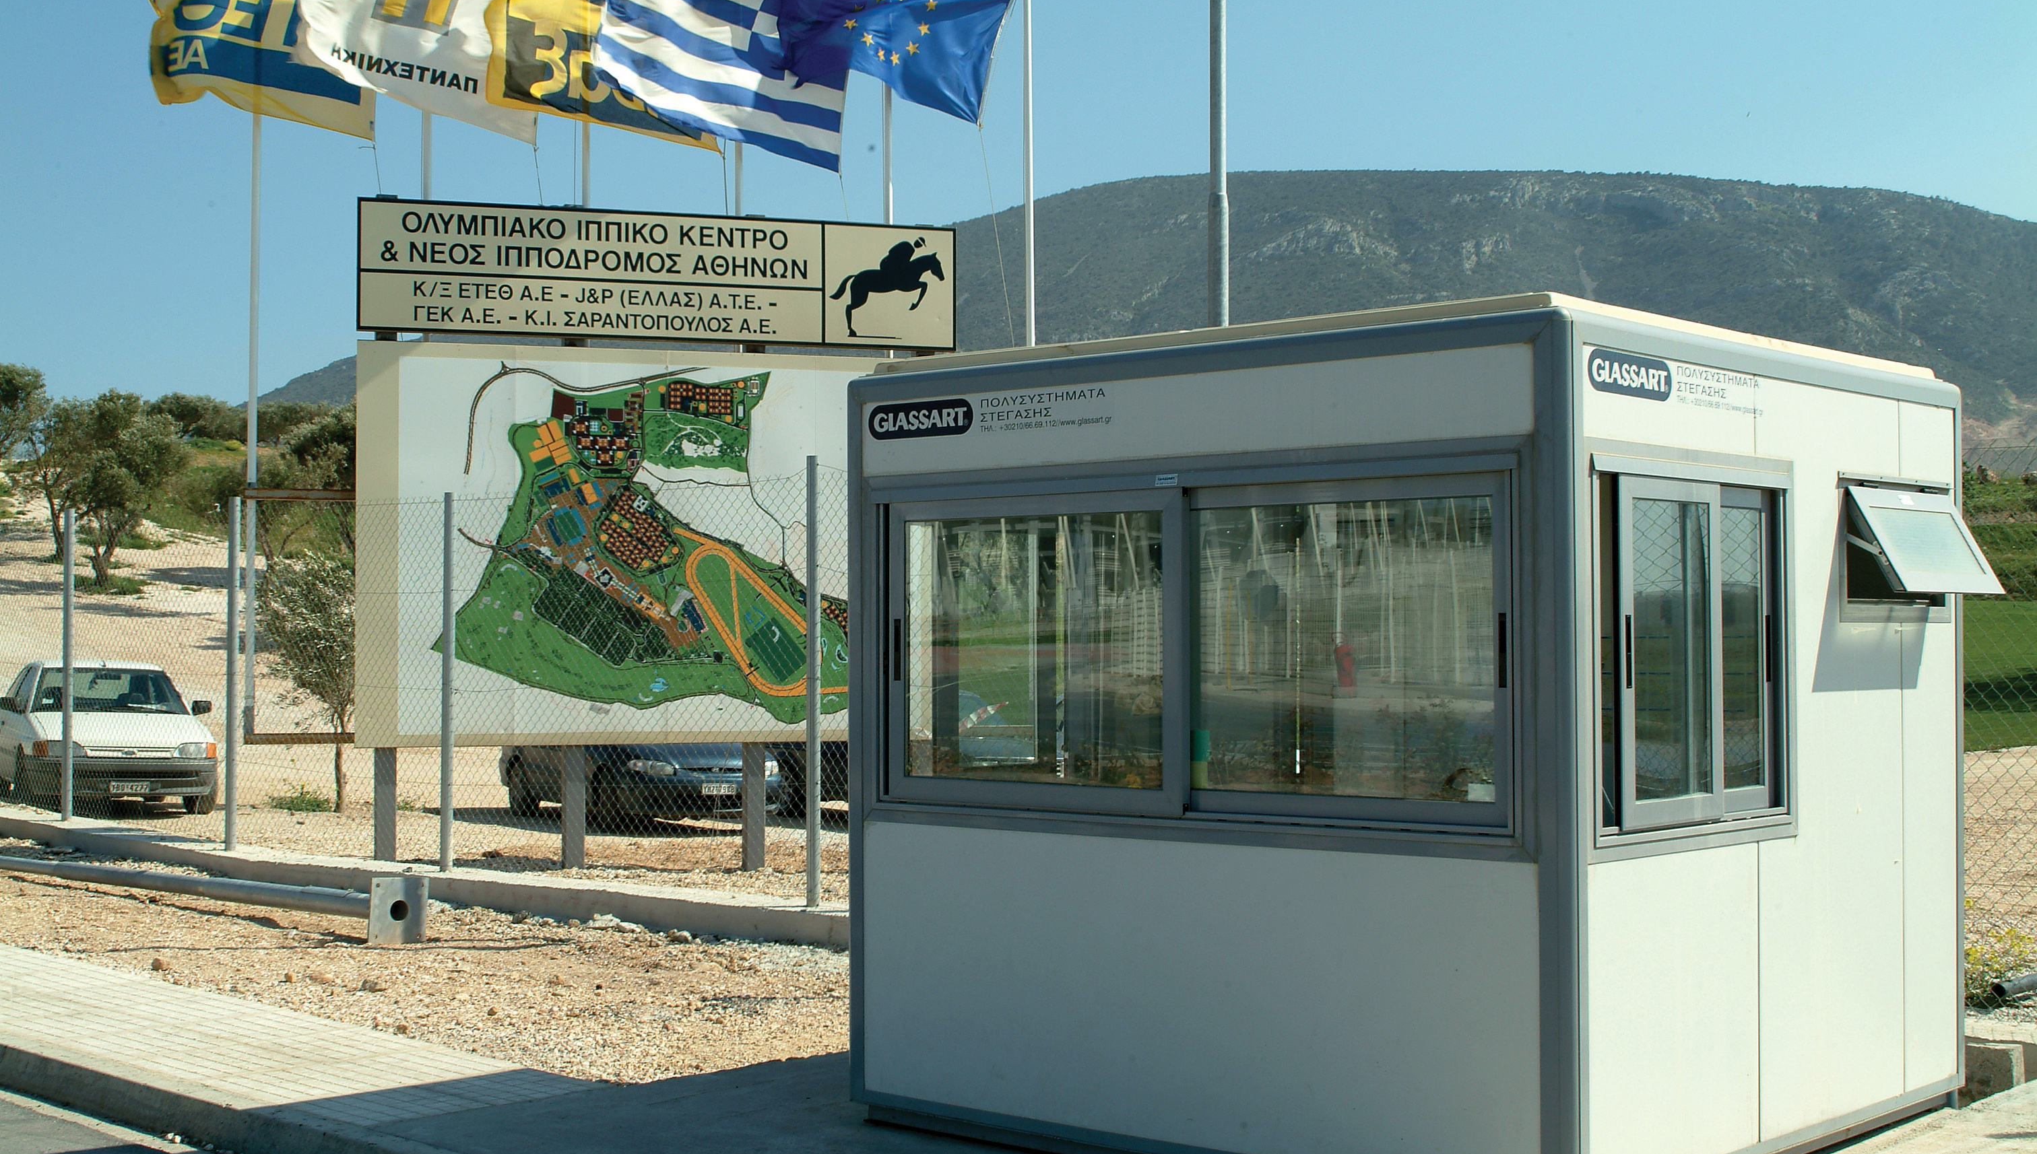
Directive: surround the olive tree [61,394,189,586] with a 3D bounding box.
[{"bbox_3d":[-16.922,-1.643,45.000,2.500,3.650,2.500,0,-2,0],"label":"olive tree"}]

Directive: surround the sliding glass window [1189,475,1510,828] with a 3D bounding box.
[{"bbox_3d":[0.823,0.193,6.252,1.070,0.883,0.060,-1,-2,42],"label":"sliding glass window"}]

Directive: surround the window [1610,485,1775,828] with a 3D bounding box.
[{"bbox_3d":[1.823,0.197,6.319,0.080,0.891,0.943,-1,-2,42],"label":"window"}]

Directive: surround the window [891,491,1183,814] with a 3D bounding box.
[{"bbox_3d":[0.034,0.217,6.925,1.147,0.897,0.060,-1,-2,42],"label":"window"}]

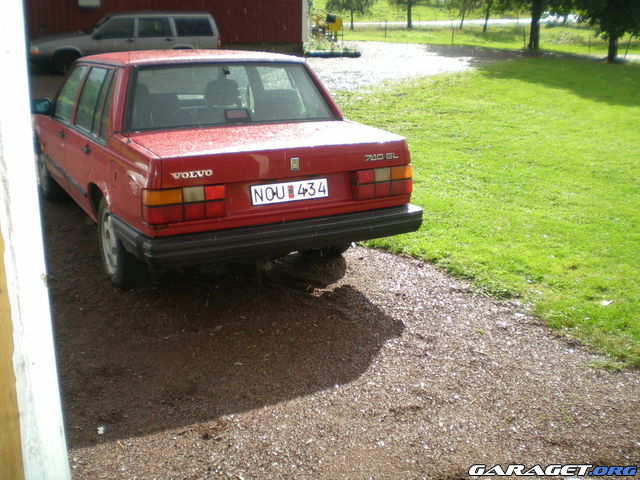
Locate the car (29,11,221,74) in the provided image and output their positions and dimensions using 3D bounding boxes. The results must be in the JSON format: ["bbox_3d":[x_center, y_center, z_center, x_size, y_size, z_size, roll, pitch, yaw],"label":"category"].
[{"bbox_3d":[-4.950,-5.102,18.109,4.790,1.460,1.750,-6,18,-20],"label":"car"}]

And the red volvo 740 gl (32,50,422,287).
[{"bbox_3d":[-1.241,-0.802,5.801,1.750,1.430,4.780,-8,19,-28],"label":"red volvo 740 gl"}]

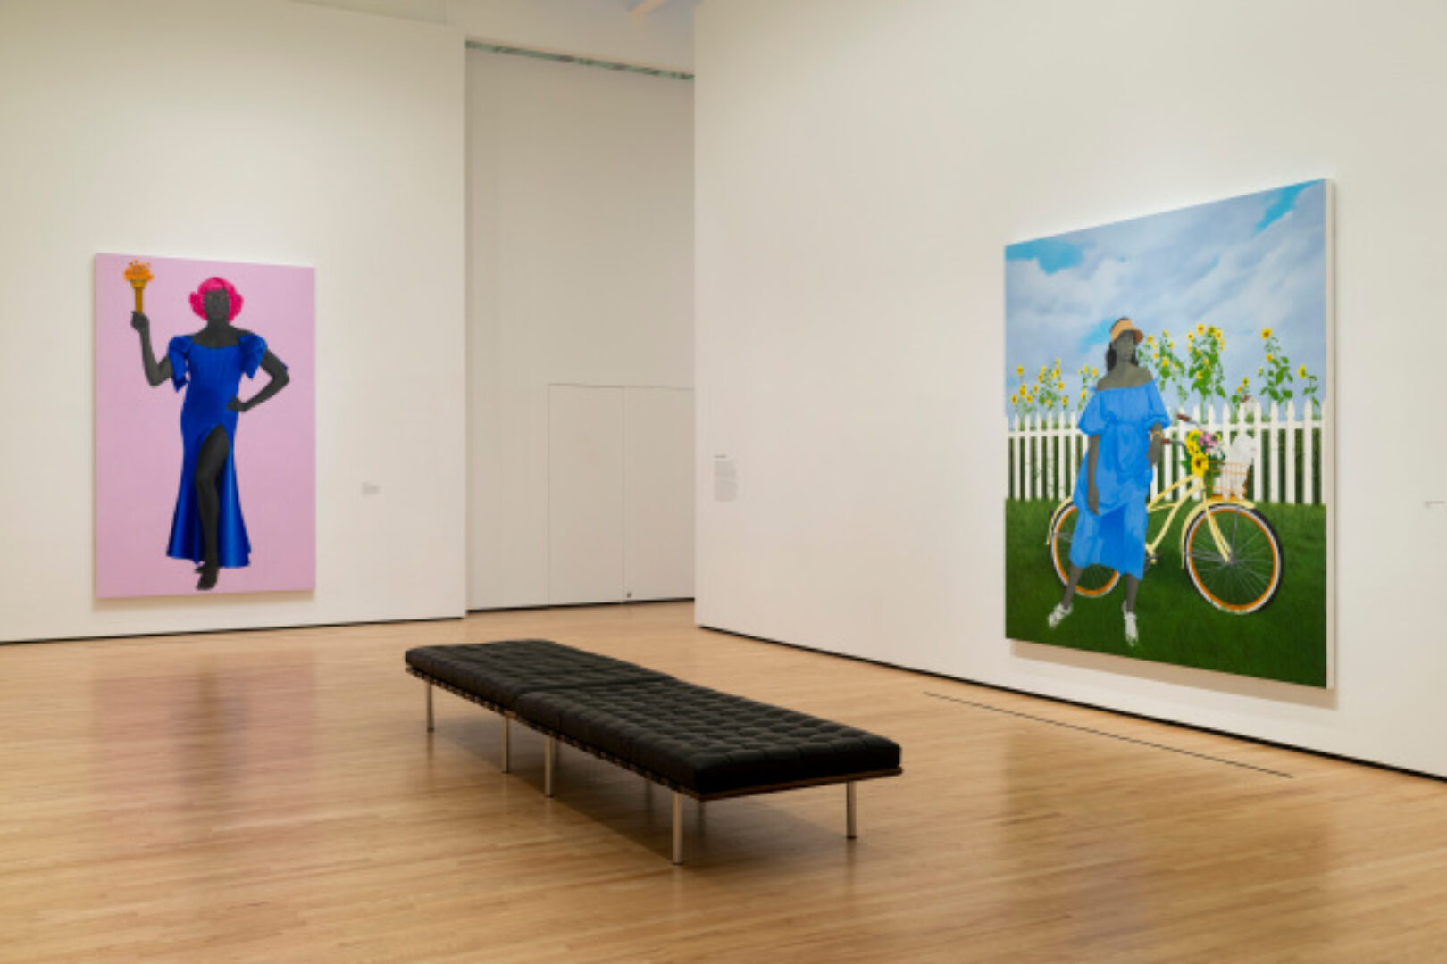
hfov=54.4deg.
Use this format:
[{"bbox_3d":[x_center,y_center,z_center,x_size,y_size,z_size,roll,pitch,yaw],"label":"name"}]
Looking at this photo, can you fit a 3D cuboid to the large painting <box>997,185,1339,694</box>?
[{"bbox_3d":[2.588,-0.260,8.554,0.064,2.692,2.565,0,0,-29],"label":"large painting"}]

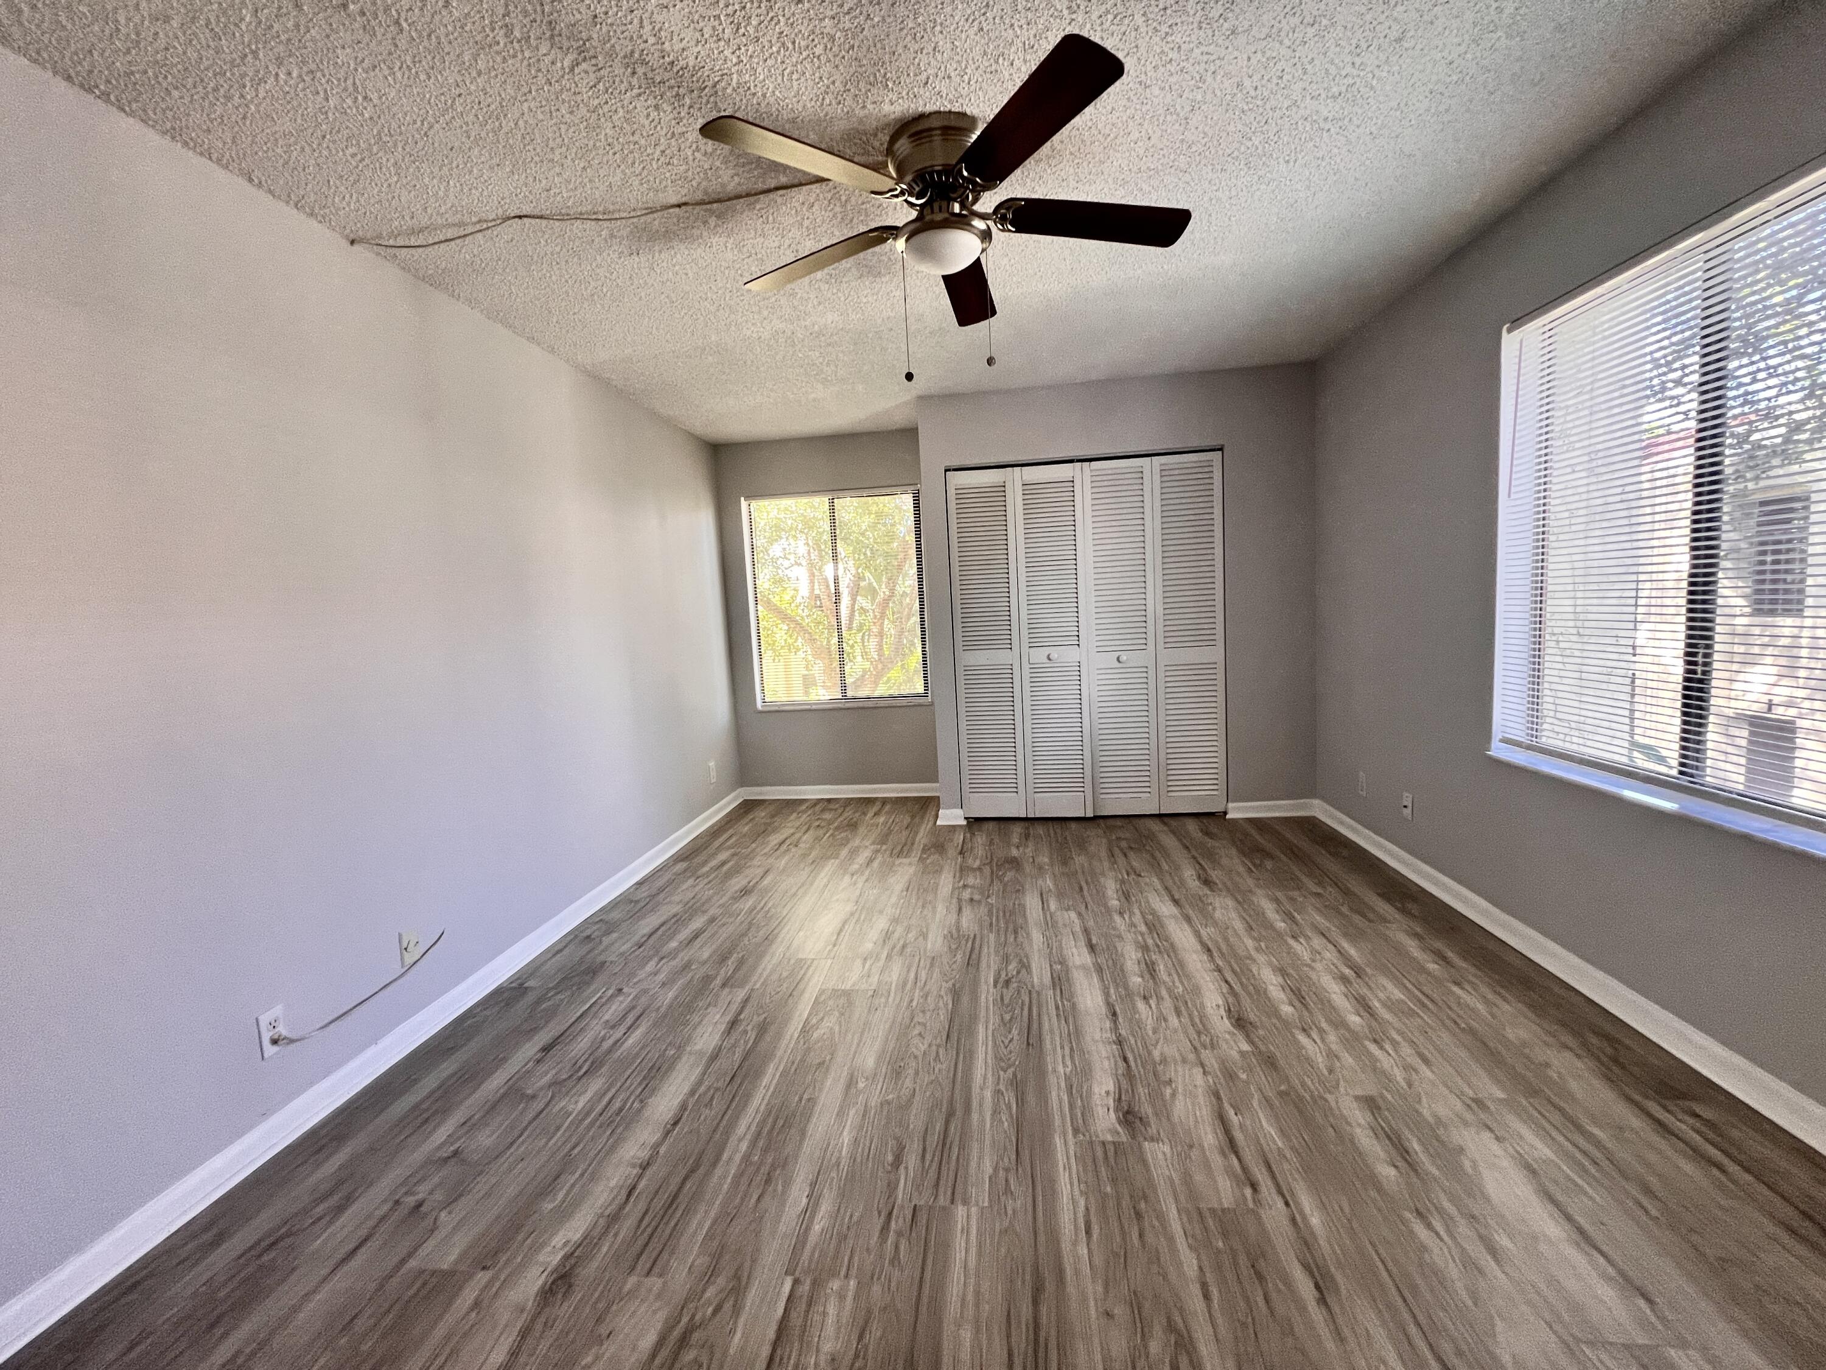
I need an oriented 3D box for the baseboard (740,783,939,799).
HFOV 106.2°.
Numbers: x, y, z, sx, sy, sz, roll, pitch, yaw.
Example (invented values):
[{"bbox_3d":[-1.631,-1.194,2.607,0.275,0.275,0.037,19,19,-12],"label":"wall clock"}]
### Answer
[{"bbox_3d":[-0.503,0.748,4.806,1.451,0.088,0.015,-2,6,7],"label":"baseboard"}]

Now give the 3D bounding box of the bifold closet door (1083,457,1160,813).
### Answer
[{"bbox_3d":[1.187,-0.246,3.902,0.379,2.016,0.030,-2,6,7],"label":"bifold closet door"}]

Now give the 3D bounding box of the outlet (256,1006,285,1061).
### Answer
[{"bbox_3d":[-1.635,0.883,1.756,0.008,0.115,0.067,-2,6,7],"label":"outlet"}]

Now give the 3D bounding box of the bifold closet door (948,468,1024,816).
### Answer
[{"bbox_3d":[0.440,-0.213,3.997,0.385,2.016,0.030,-2,6,7],"label":"bifold closet door"}]

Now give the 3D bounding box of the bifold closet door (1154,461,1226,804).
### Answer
[{"bbox_3d":[1.557,-0.262,3.855,0.368,2.016,0.030,-2,6,7],"label":"bifold closet door"}]

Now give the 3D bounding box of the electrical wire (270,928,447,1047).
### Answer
[{"bbox_3d":[-1.590,0.887,2.024,0.035,0.069,0.562,-2,6,7],"label":"electrical wire"}]

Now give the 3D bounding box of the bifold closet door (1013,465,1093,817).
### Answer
[{"bbox_3d":[0.815,-0.229,3.950,0.371,2.016,0.030,-2,6,7],"label":"bifold closet door"}]

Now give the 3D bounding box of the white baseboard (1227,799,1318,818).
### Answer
[{"bbox_3d":[2.028,0.703,3.879,0.478,0.088,0.015,-2,6,7],"label":"white baseboard"}]

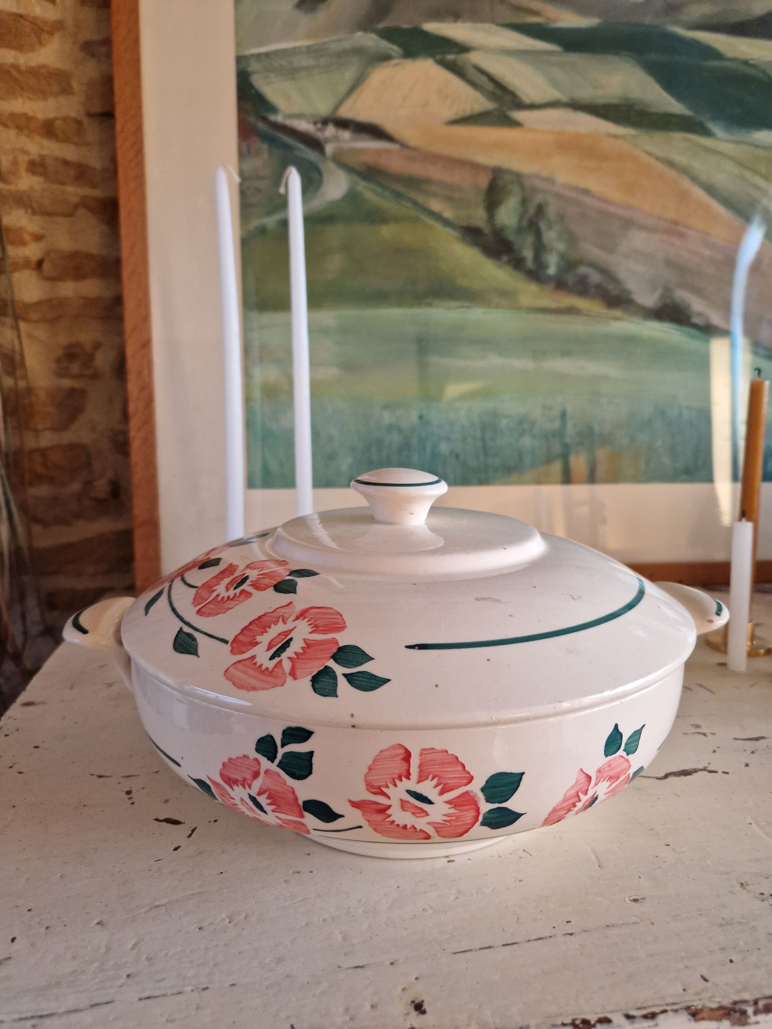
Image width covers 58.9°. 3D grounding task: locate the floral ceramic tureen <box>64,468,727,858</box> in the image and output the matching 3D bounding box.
[{"bbox_3d":[0.008,0.051,0.326,0.316,0.147,0.255,-1,10,-4],"label":"floral ceramic tureen"}]

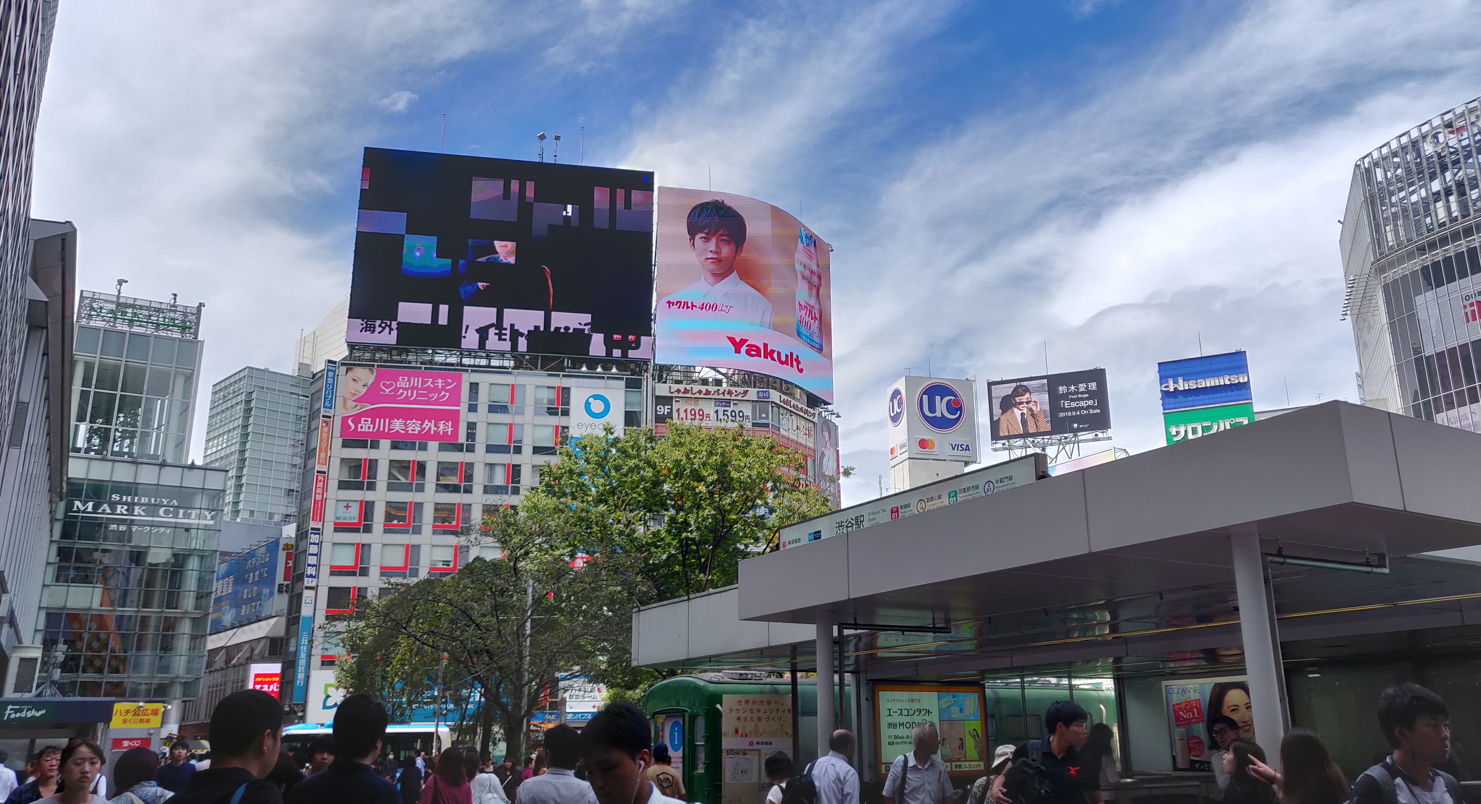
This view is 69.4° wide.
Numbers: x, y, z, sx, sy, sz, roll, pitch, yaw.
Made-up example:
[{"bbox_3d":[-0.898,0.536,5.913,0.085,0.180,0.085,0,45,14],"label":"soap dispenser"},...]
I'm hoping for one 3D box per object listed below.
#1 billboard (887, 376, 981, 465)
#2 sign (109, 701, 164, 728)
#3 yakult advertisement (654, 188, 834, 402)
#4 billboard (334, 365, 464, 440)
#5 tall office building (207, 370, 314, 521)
[{"bbox_3d":[27.845,3.350,154.560,10.343,11.879,6.380,4,-17,-13],"label":"billboard"},{"bbox_3d":[-17.127,8.922,30.381,1.261,0.655,0.120,6,-18,-21],"label":"sign"},{"bbox_3d":[1.785,-9.638,97.796,20.777,16.600,4.331,11,-20,-35],"label":"yakult advertisement"},{"bbox_3d":[-26.835,0.273,85.086,9.055,5.711,0.300,3,-17,-11],"label":"billboard"},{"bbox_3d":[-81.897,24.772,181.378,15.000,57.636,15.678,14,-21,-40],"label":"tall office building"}]

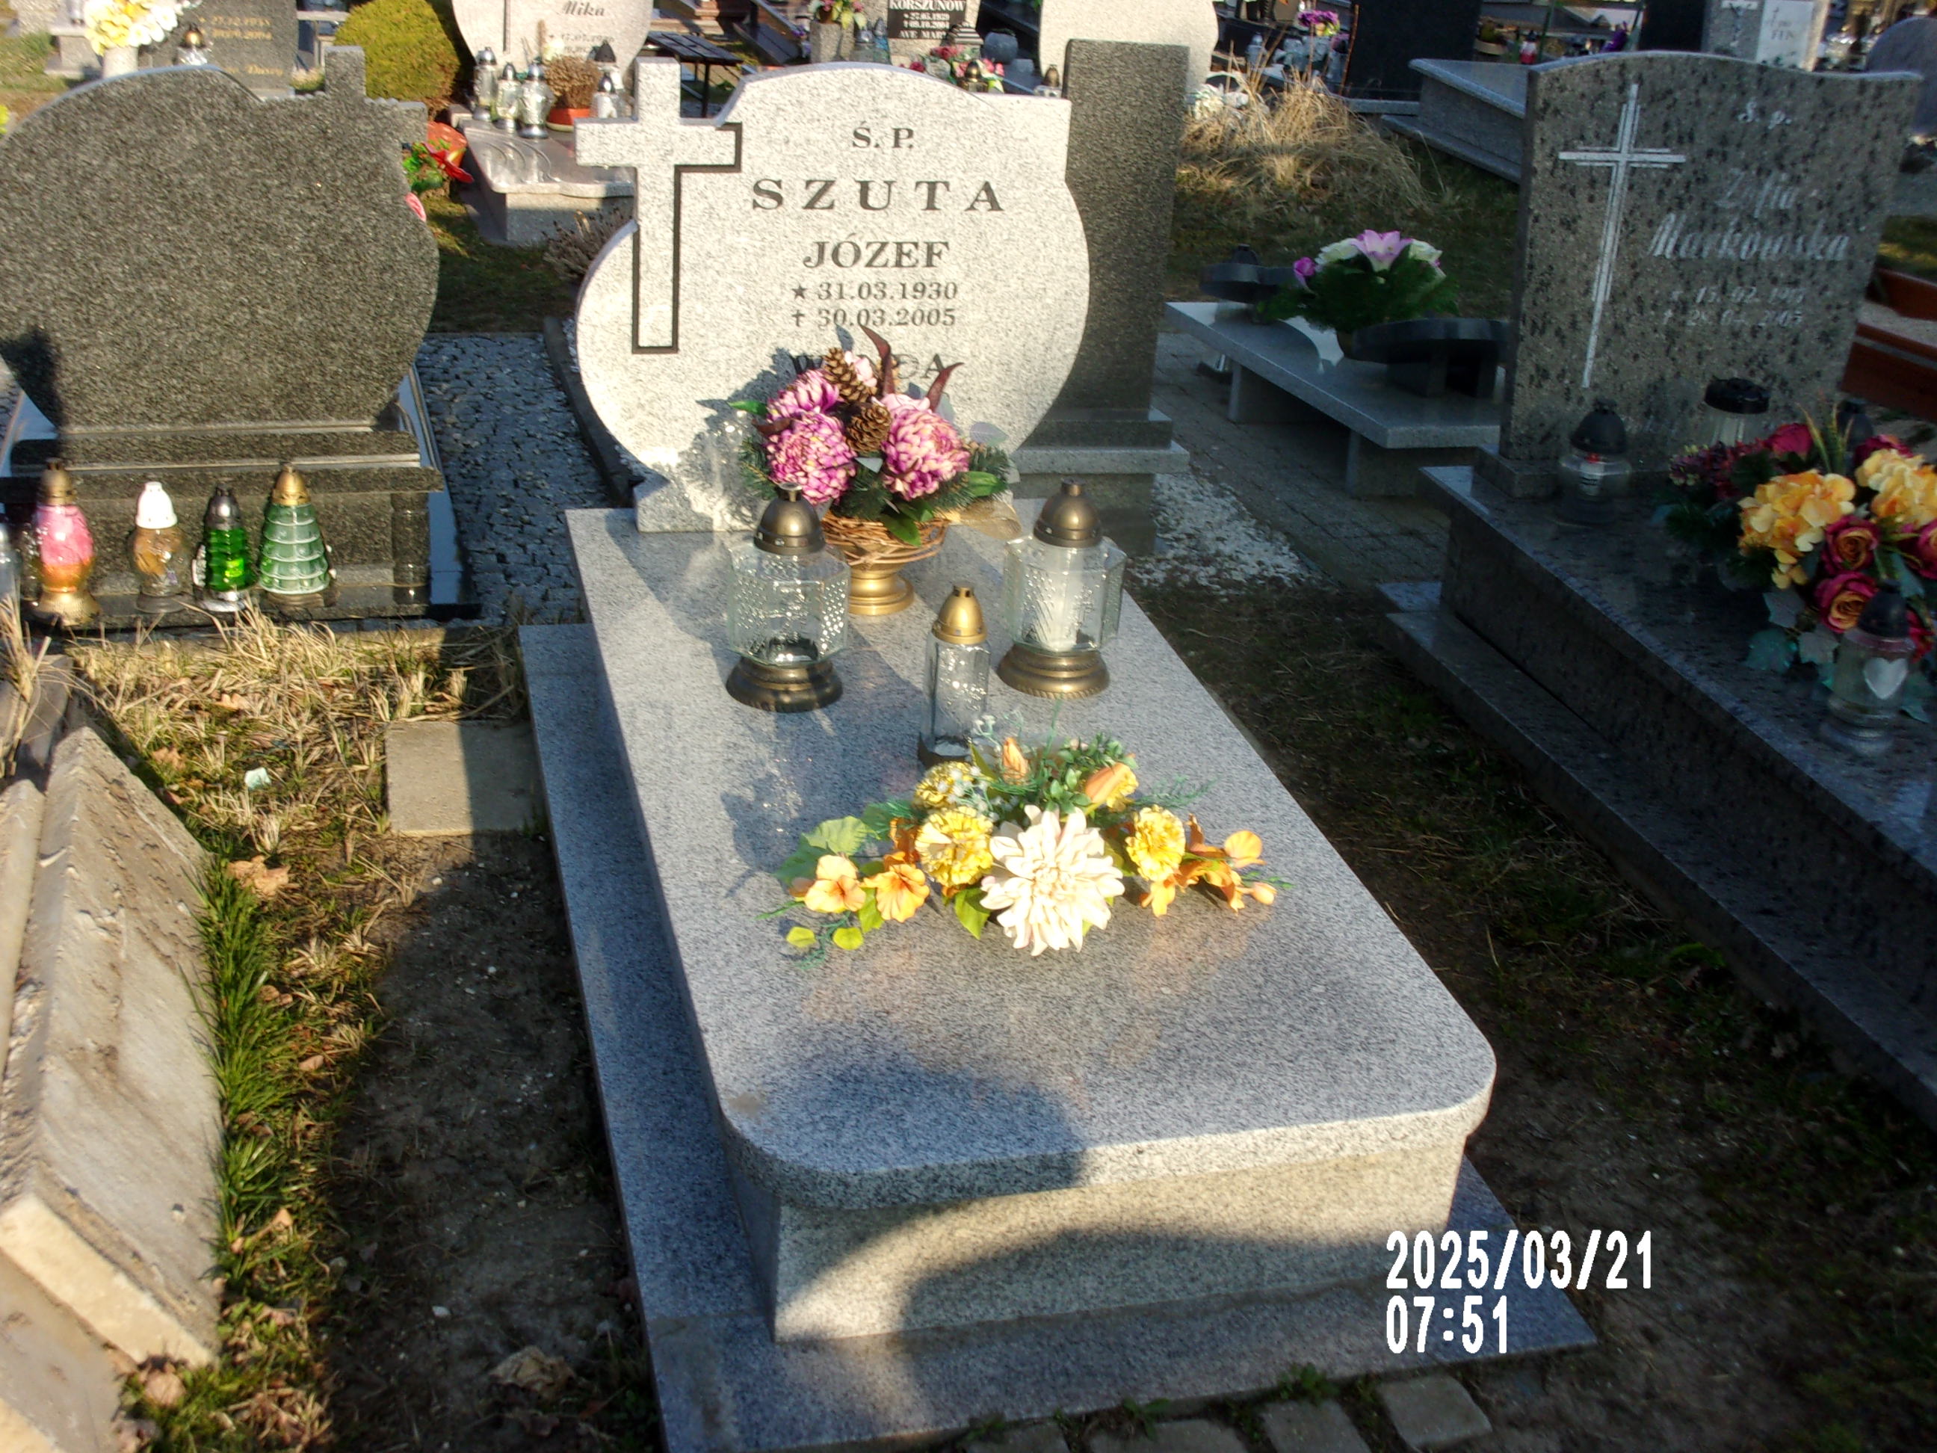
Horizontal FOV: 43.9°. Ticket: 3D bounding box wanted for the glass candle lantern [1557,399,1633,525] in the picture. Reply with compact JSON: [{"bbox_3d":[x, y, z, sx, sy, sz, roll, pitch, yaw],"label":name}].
[{"bbox_3d":[1.045,-0.452,4.040,0.138,0.197,0.138,-3,25,-13],"label":"glass candle lantern"}]

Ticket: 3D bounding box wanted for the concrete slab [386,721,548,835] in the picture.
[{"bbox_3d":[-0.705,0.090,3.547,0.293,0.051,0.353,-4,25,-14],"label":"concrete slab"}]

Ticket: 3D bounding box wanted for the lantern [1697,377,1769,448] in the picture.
[{"bbox_3d":[1.259,-0.459,4.016,0.123,0.250,0.123,-3,25,-13],"label":"lantern"}]

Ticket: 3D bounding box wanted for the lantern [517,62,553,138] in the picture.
[{"bbox_3d":[-1.287,-1.873,7.151,0.105,0.224,0.105,-3,25,-14],"label":"lantern"}]

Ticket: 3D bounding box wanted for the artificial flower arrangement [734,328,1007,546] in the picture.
[{"bbox_3d":[-0.135,-0.405,3.373,0.378,0.294,0.288,-3,25,-13],"label":"artificial flower arrangement"}]

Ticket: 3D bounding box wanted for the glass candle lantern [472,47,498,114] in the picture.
[{"bbox_3d":[-1.648,-2.190,8.206,0.084,0.233,0.084,-3,25,-13],"label":"glass candle lantern"}]

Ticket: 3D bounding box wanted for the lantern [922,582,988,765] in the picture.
[{"bbox_3d":[-0.016,-0.068,2.998,0.087,0.234,0.087,-3,25,-14],"label":"lantern"}]

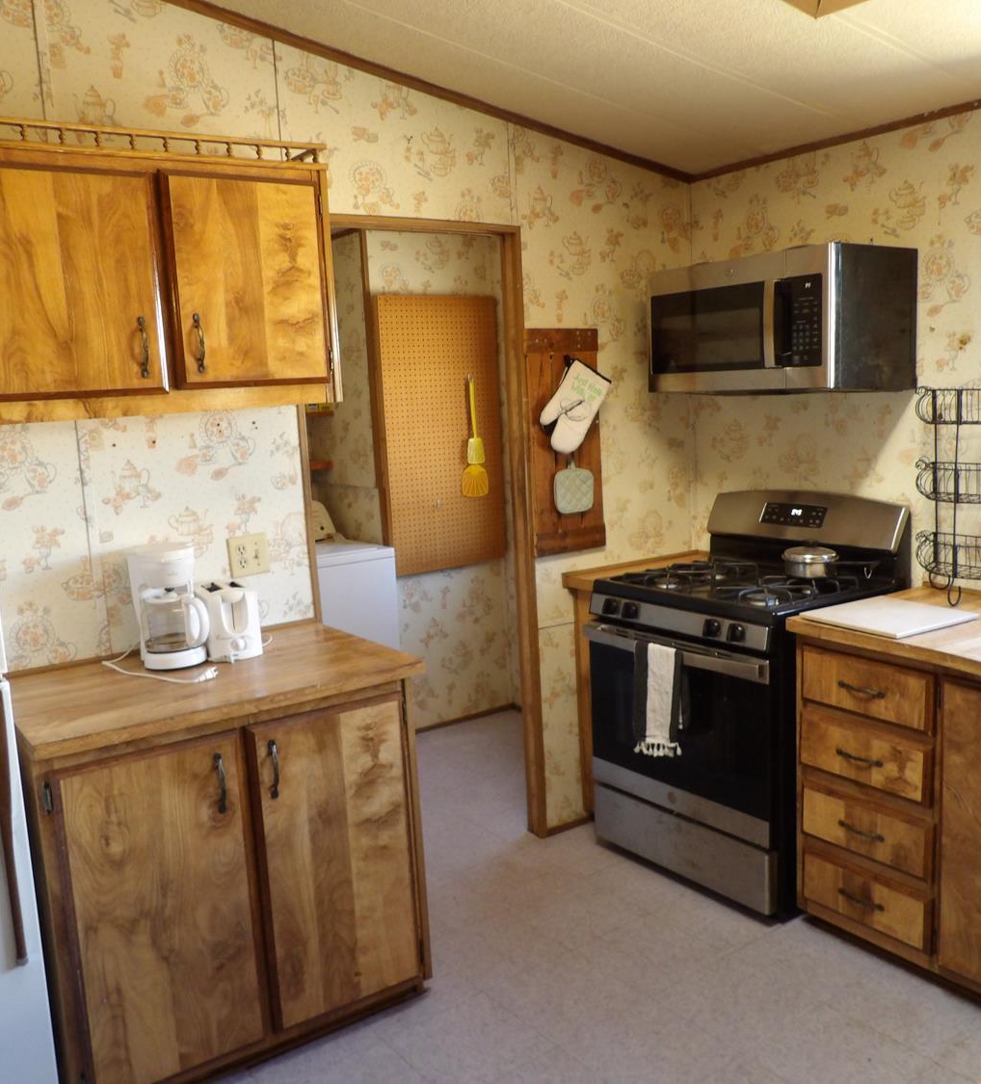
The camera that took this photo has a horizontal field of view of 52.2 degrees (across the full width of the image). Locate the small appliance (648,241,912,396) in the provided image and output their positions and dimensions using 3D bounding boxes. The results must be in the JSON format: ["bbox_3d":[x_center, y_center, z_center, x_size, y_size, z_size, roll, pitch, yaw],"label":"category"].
[{"bbox_3d":[0.925,-0.699,3.257,0.416,0.410,0.745,-9,11,-35],"label":"small appliance"}]

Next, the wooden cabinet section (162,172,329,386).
[{"bbox_3d":[-0.680,-0.649,2.595,0.399,0.498,0.320,-8,10,-33],"label":"wooden cabinet section"}]

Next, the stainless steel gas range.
[{"bbox_3d":[0.829,0.459,3.301,0.708,1.178,0.749,-9,11,-35],"label":"stainless steel gas range"}]

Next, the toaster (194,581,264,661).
[{"bbox_3d":[-0.723,0.210,2.759,0.146,0.176,0.242,-6,9,-23],"label":"toaster"}]

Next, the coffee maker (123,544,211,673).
[{"bbox_3d":[-0.866,0.165,2.689,0.175,0.299,0.218,-8,10,-30],"label":"coffee maker"}]

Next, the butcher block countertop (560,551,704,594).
[{"bbox_3d":[0.590,0.102,3.722,0.629,0.050,0.228,-9,11,-35],"label":"butcher block countertop"}]

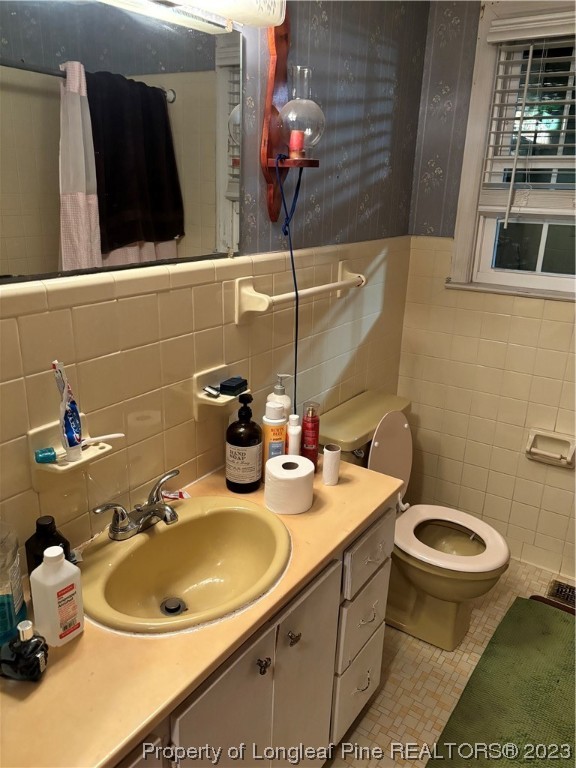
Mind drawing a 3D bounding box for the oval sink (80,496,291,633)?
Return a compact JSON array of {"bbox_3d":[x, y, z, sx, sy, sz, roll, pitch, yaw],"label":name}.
[{"bbox_3d":[-0.211,0.421,1.221,0.410,0.175,0.480,14,22,32],"label":"oval sink"}]

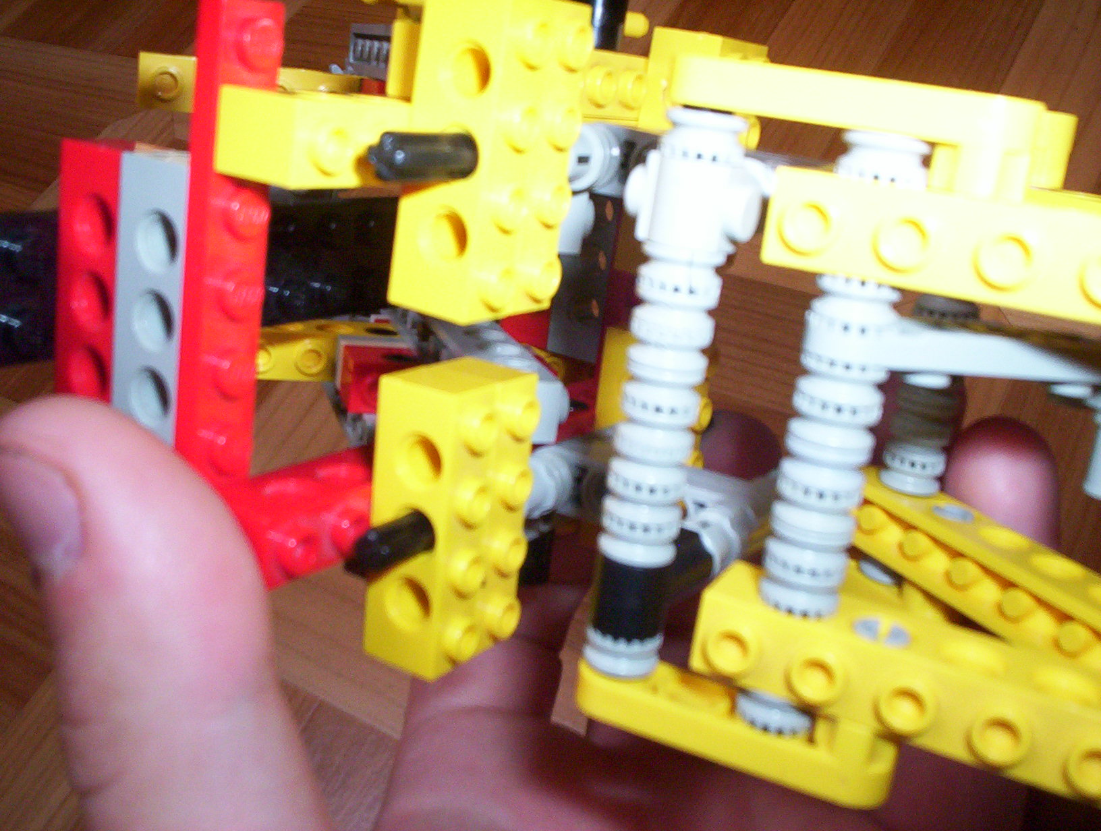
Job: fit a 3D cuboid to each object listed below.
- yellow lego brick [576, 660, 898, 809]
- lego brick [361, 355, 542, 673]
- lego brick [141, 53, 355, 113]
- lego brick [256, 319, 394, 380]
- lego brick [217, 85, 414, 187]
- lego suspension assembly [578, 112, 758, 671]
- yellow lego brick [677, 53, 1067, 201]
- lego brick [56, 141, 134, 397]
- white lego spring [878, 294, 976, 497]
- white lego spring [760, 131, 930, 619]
[{"bbox_3d":[0.019,0.028,0.120,0.032,0.008,0.008,14,20,26],"label":"yellow lego brick"},{"bbox_3d":[-0.010,0.011,0.137,0.011,0.032,0.016,14,16,30],"label":"lego brick"},{"bbox_3d":[-0.045,-0.049,0.185,0.034,0.008,0.011,1,16,-18],"label":"lego brick"},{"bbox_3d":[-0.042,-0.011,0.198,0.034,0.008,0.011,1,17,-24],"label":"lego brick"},{"bbox_3d":[-0.018,-0.028,0.123,0.011,0.008,0.031,17,17,28],"label":"lego brick"},{"bbox_3d":[0.011,-0.001,0.116,0.012,0.057,0.009,17,21,28],"label":"lego suspension assembly"},{"bbox_3d":[0.025,-0.024,0.102,0.032,0.008,0.008,16,20,28],"label":"yellow lego brick"},{"bbox_3d":[-0.046,-0.012,0.129,0.010,0.032,0.008,17,17,28],"label":"lego brick"},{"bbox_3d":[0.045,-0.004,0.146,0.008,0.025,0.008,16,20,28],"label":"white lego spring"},{"bbox_3d":[0.026,-0.003,0.107,0.008,0.044,0.008,17,22,27],"label":"white lego spring"}]

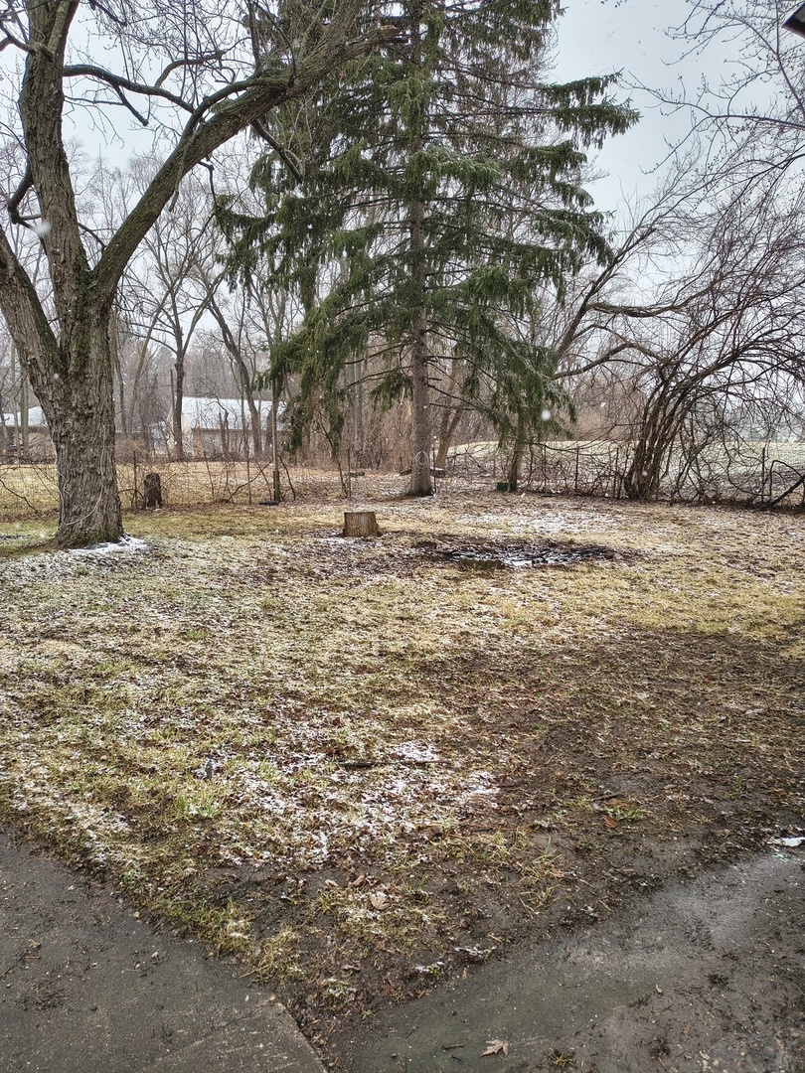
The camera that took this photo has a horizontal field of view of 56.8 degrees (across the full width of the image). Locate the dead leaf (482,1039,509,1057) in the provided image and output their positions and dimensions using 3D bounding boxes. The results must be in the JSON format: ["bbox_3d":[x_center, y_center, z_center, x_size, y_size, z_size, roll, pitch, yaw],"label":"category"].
[{"bbox_3d":[0.239,1.315,1.911,0.083,0.014,0.060,-2,8,-18],"label":"dead leaf"}]

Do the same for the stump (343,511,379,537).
[{"bbox_3d":[-0.648,-0.220,11.931,0.560,0.370,0.540,0,8,0],"label":"stump"}]

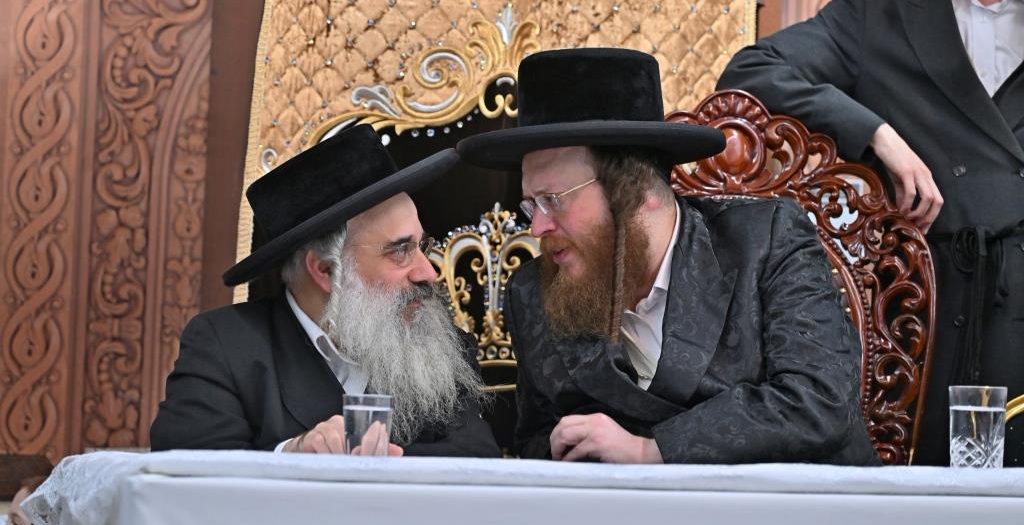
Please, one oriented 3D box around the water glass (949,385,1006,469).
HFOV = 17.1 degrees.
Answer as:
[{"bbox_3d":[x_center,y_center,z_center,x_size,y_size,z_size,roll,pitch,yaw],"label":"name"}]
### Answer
[{"bbox_3d":[0.602,0.223,4.414,0.074,0.123,0.074,2,-5,0],"label":"water glass"}]

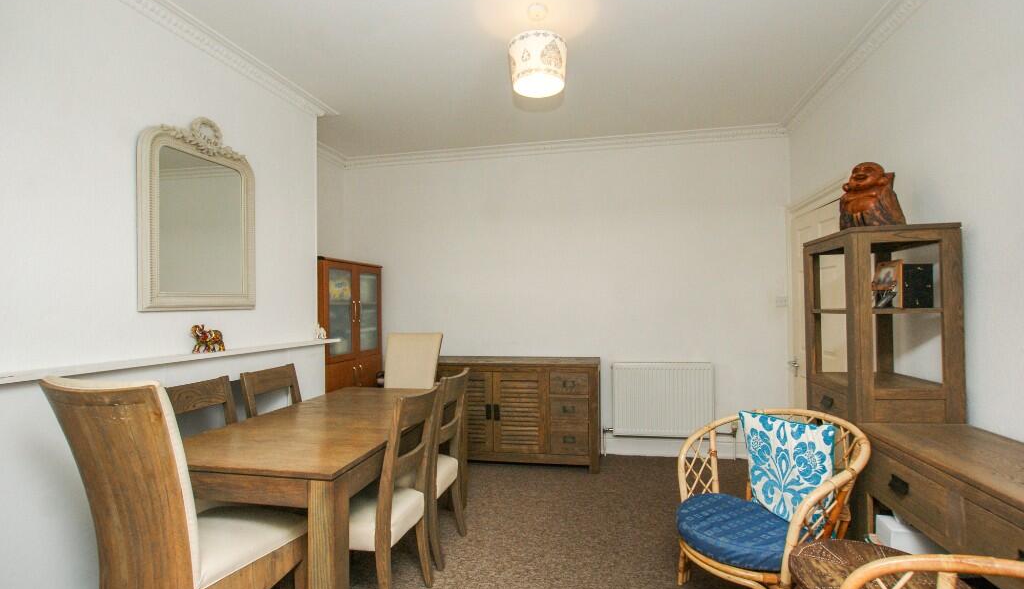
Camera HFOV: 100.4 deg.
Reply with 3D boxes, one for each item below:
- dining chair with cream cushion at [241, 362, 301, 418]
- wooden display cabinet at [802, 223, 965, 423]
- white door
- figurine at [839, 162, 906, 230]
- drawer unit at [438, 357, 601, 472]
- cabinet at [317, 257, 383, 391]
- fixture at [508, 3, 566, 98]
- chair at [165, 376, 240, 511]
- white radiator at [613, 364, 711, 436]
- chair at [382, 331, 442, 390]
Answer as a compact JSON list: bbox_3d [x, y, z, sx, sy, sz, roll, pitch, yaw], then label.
[{"bbox_3d":[-1.186,0.903,2.448,0.536,0.941,0.415,-1,-2,10],"label":"dining chair with cream cushion"},{"bbox_3d":[1.694,0.526,1.998,0.377,1.630,0.436,-1,-2,10],"label":"wooden display cabinet"},{"bbox_3d":[2.151,0.377,2.963,0.045,1.973,0.770,-1,-2,13],"label":"white door"},{"bbox_3d":[1.705,-0.444,2.020,0.180,0.310,0.210,0,-2,-10],"label":"figurine"},{"bbox_3d":[0.035,0.977,3.621,1.384,0.837,0.419,-1,-2,9],"label":"drawer unit"},{"bbox_3d":[-1.472,0.573,3.572,0.380,1.663,0.823,-1,-2,12],"label":"cabinet"},{"bbox_3d":[0.125,-1.227,2.108,0.280,0.382,0.280,0,-2,0],"label":"fixture"},{"bbox_3d":[-1.266,0.891,1.994,0.536,0.941,0.415,-1,-2,10],"label":"chair"},{"bbox_3d":[1.265,0.887,3.573,0.805,0.621,0.080,-1,-2,9],"label":"white radiator"},{"bbox_3d":[-0.791,0.835,3.047,0.475,1.103,0.620,-1,-2,8],"label":"chair"}]

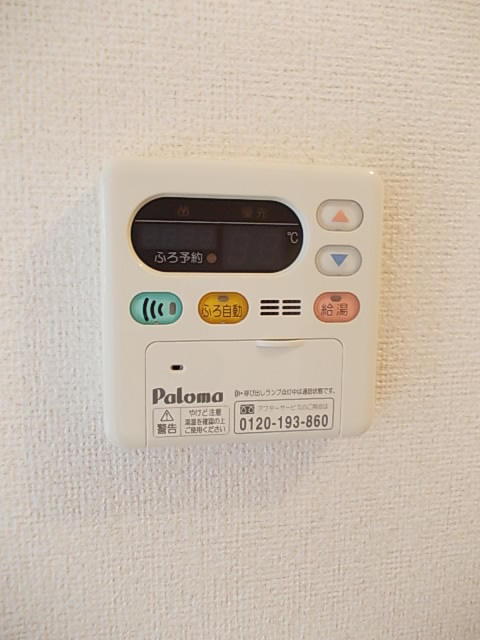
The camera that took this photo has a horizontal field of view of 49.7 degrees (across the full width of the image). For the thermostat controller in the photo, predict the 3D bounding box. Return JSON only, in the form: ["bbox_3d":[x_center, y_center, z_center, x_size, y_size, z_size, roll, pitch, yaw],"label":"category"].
[{"bbox_3d":[0.003,-0.005,0.220,0.120,0.120,0.020,-1,6,-10],"label":"thermostat controller"}]

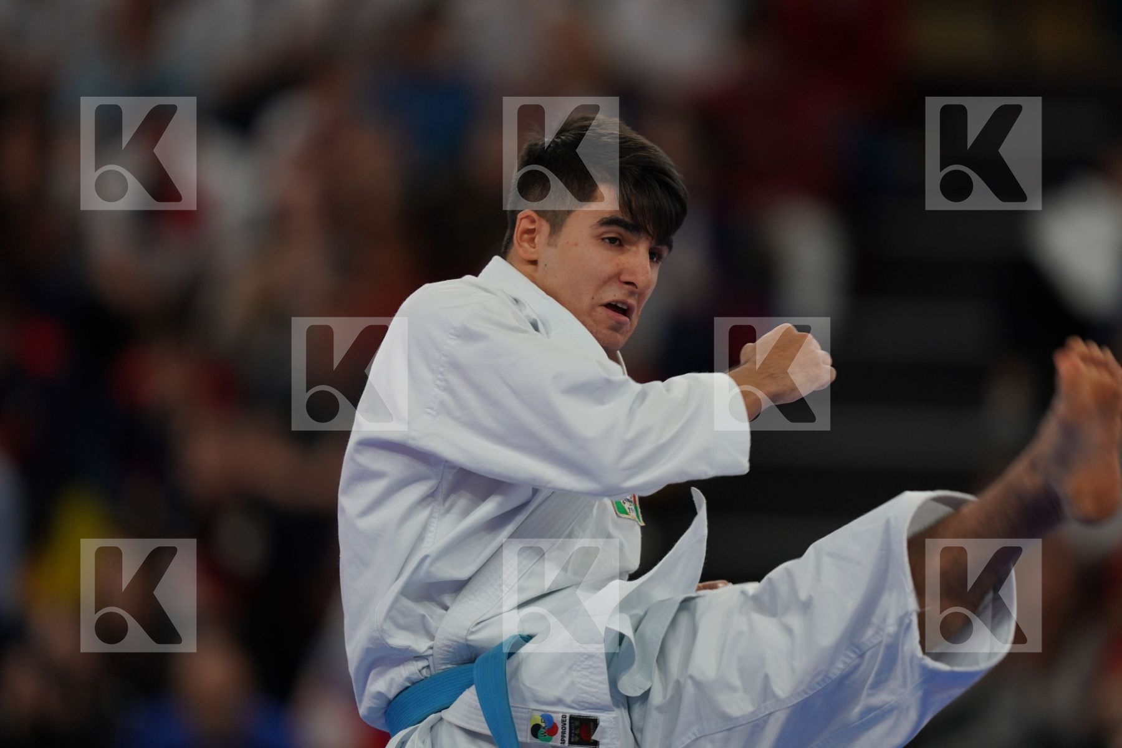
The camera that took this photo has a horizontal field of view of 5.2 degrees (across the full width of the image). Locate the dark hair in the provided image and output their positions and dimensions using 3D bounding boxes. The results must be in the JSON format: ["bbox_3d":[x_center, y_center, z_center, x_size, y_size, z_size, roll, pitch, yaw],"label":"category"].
[{"bbox_3d":[0.039,-0.197,14.100,0.175,0.187,0.215,18,0,-42],"label":"dark hair"}]

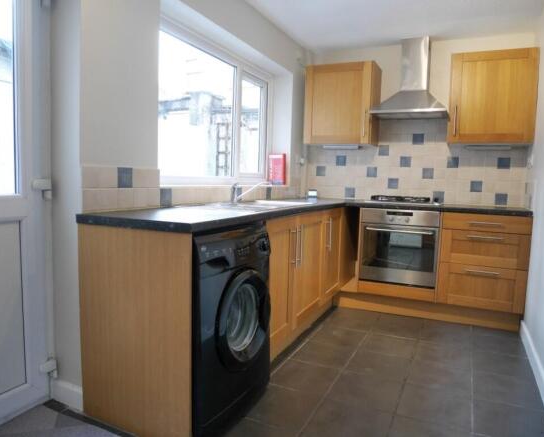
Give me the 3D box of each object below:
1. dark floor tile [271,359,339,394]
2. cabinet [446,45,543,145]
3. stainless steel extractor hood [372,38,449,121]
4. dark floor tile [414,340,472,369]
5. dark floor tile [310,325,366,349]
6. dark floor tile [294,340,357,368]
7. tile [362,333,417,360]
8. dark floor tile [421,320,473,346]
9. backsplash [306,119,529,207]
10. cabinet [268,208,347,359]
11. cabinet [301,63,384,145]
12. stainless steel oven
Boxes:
[{"bbox_3d":[0.196,0.885,2.261,0.335,0.010,0.342,4,5,26],"label":"dark floor tile"},{"bbox_3d":[1.784,-0.964,3.312,0.600,0.712,0.324,4,5,23],"label":"cabinet"},{"bbox_3d":[1.205,-1.201,3.458,0.600,0.666,0.472,4,5,23],"label":"stainless steel extractor hood"},{"bbox_3d":[1.073,0.859,2.540,0.332,0.012,0.333,3,5,26],"label":"dark floor tile"},{"bbox_3d":[0.472,0.830,2.827,0.338,0.012,0.333,3,5,26],"label":"dark floor tile"},{"bbox_3d":[0.328,0.852,2.527,0.338,0.012,0.333,3,5,26],"label":"dark floor tile"},{"bbox_3d":[0.774,0.845,2.682,0.332,0.012,0.333,3,5,26],"label":"tile"},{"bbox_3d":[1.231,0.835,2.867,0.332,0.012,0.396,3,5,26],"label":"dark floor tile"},{"bbox_3d":[1.247,-0.528,3.741,1.965,0.765,0.013,4,5,23],"label":"backsplash"},{"bbox_3d":[0.041,0.312,2.851,0.560,0.760,1.540,4,5,23],"label":"cabinet"},{"bbox_3d":[0.657,-1.035,3.783,0.610,0.712,0.324,4,5,23],"label":"cabinet"},{"bbox_3d":[1.113,0.219,3.445,0.597,0.597,0.570,3,5,26],"label":"stainless steel oven"}]

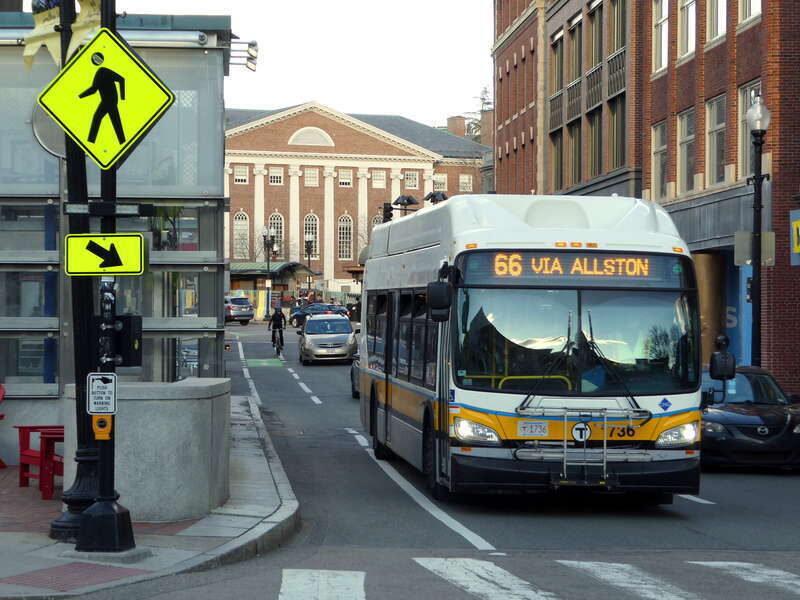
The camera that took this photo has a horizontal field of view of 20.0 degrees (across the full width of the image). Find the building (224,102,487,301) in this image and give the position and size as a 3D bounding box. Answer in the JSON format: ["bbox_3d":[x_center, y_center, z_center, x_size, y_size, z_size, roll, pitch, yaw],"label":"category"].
[{"bbox_3d":[-11.156,-8.036,206.122,36.000,18.810,15.000,0,0,-29],"label":"building"}]

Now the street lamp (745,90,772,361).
[{"bbox_3d":[6.007,-0.654,38.000,0.430,5.587,0.430,0,0,-4],"label":"street lamp"}]

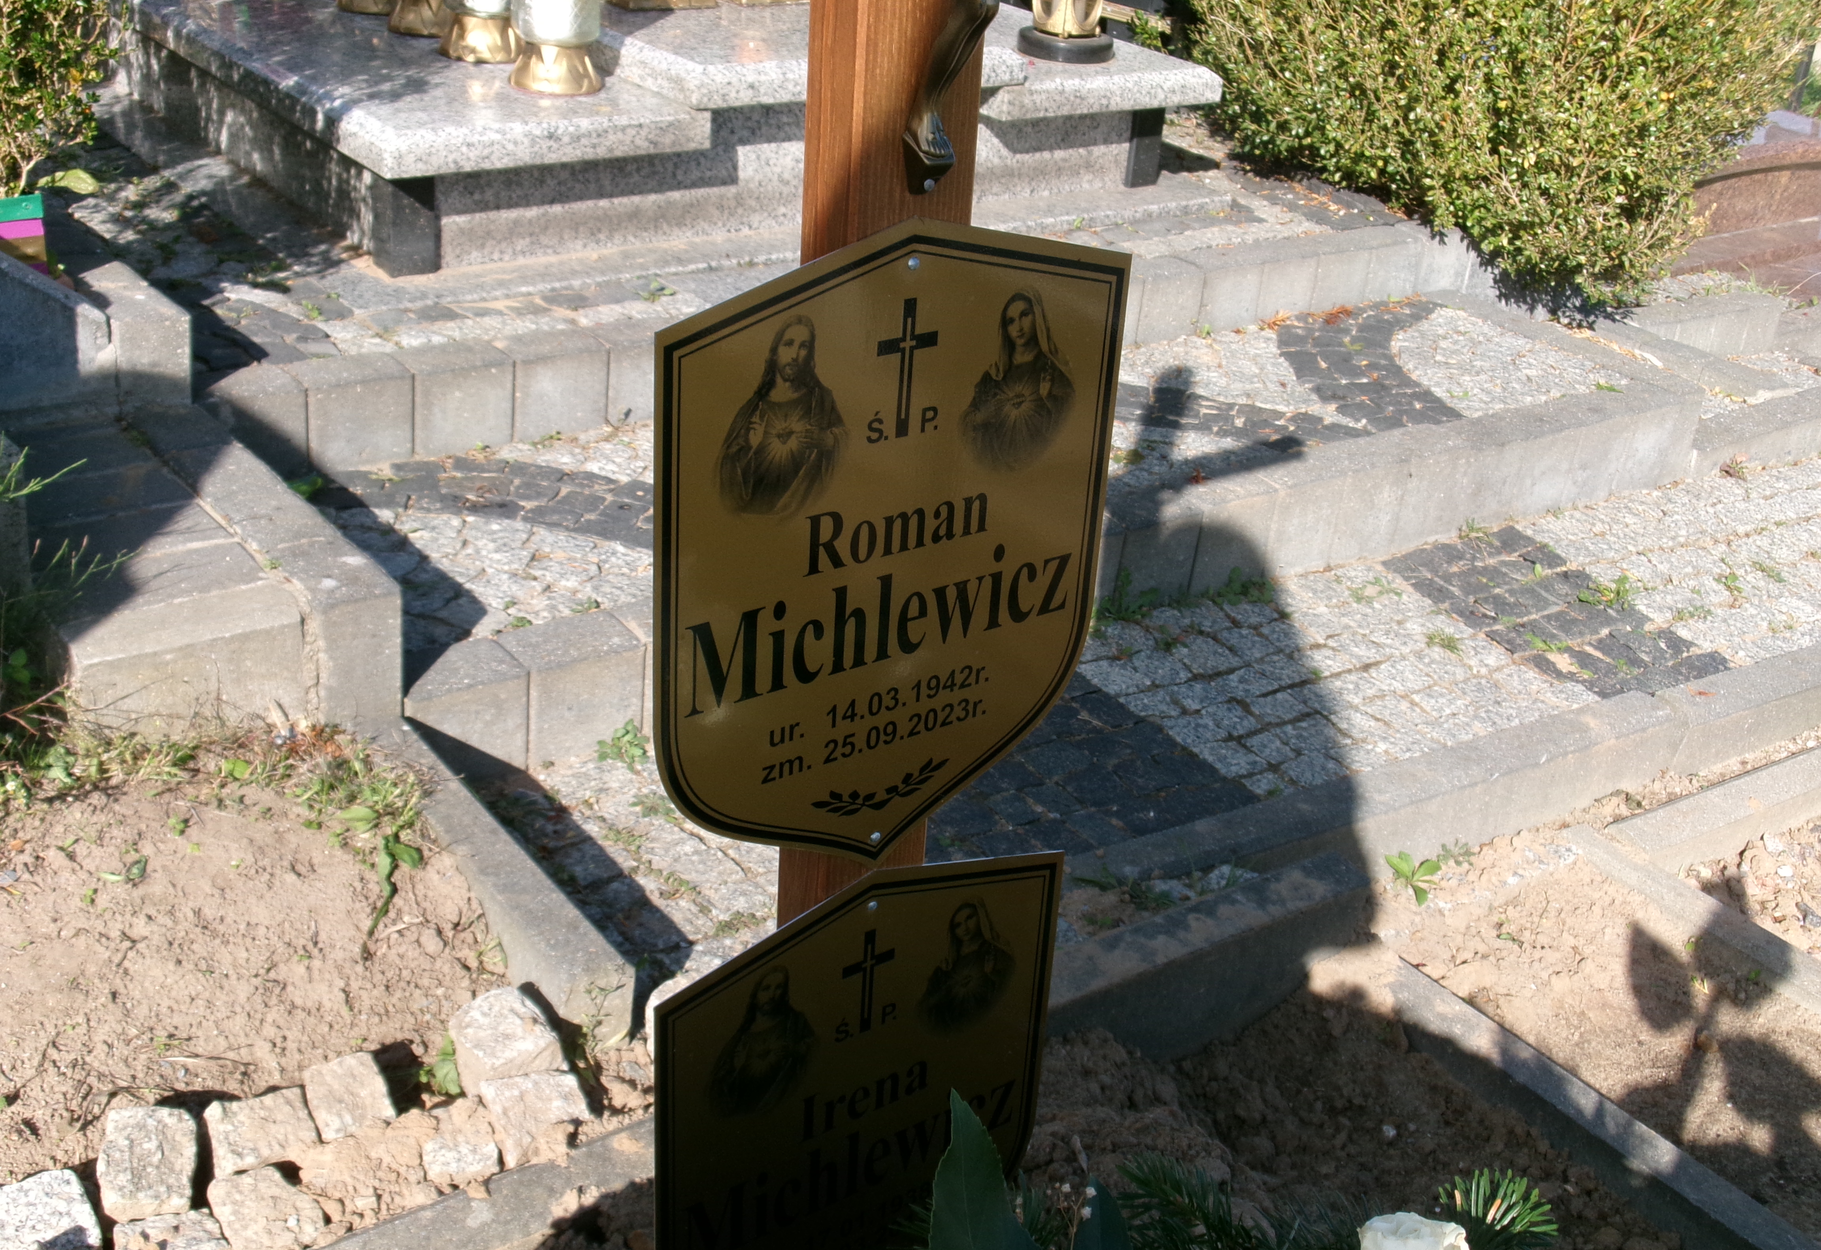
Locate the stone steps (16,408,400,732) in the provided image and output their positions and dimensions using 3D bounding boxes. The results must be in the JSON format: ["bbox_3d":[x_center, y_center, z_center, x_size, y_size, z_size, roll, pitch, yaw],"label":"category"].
[{"bbox_3d":[-0.812,-0.052,2.398,0.333,0.140,0.578,-13,31,-33],"label":"stone steps"}]

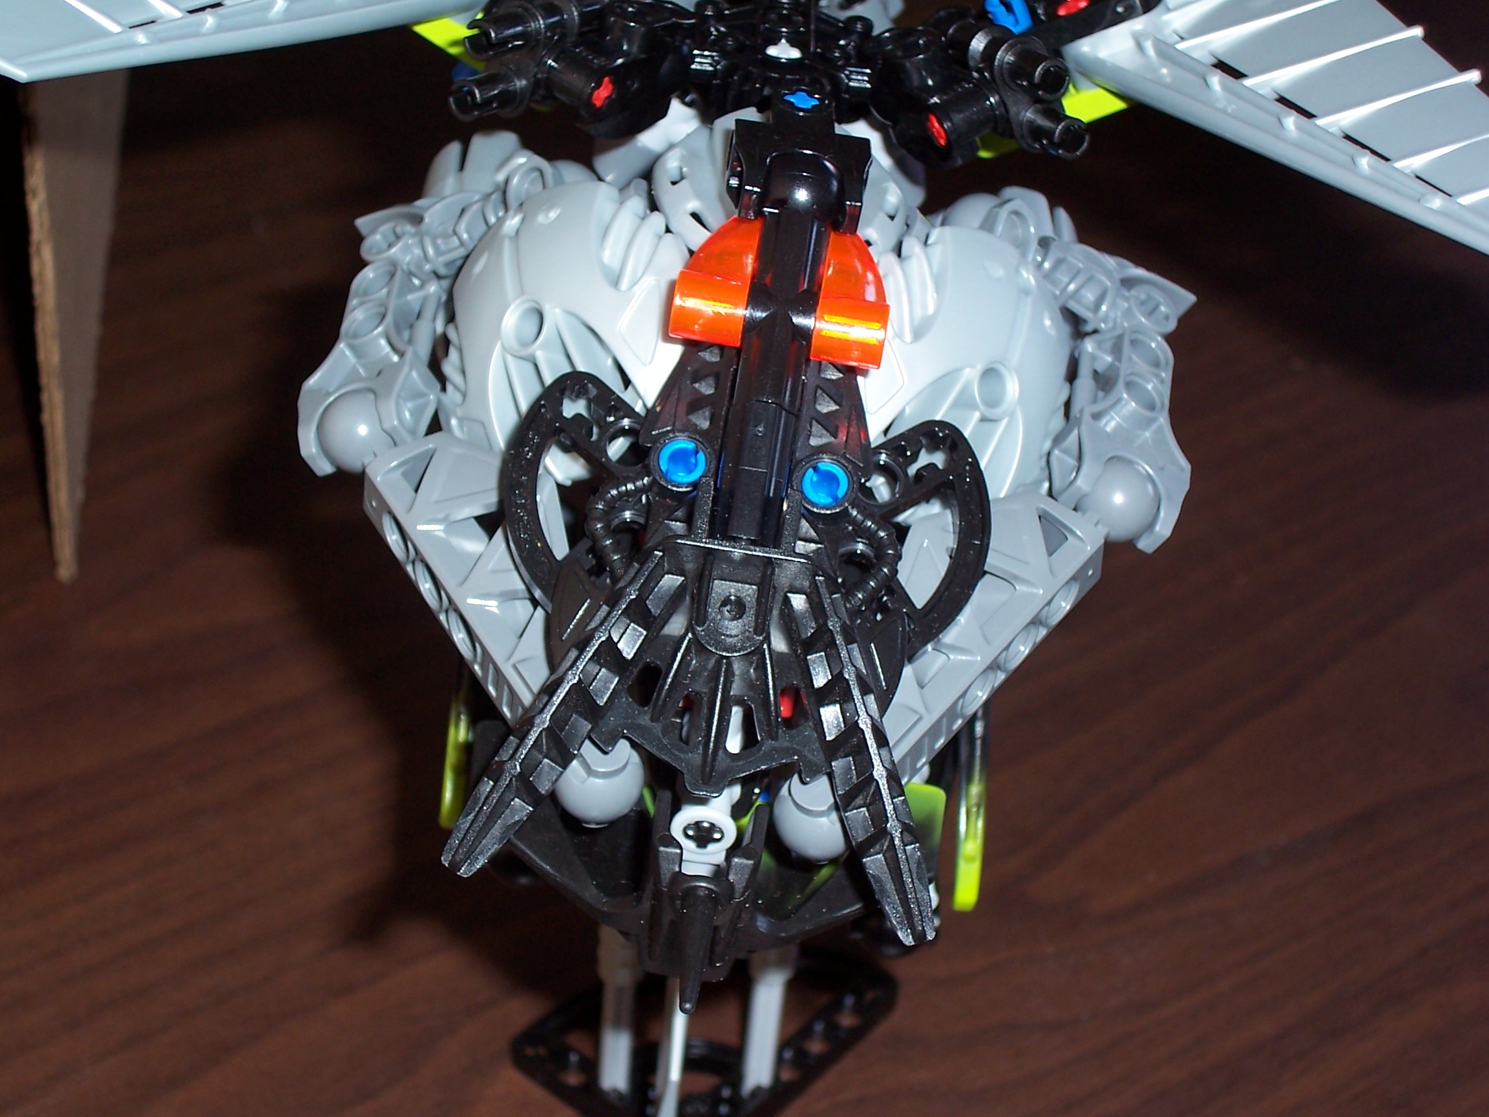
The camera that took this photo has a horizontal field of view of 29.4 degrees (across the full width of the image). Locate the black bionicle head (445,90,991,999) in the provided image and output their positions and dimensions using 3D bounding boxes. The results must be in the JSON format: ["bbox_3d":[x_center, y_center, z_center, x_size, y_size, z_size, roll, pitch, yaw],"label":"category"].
[{"bbox_3d":[-0.001,-0.003,0.325,0.055,0.050,0.104,7,66,3],"label":"black bionicle head"}]

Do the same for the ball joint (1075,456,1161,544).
[{"bbox_3d":[0.045,-0.007,0.339,0.010,0.010,0.010,5,45,0],"label":"ball joint"}]

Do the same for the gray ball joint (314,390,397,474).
[{"bbox_3d":[-0.047,-0.015,0.344,0.010,0.010,0.010,5,45,0],"label":"gray ball joint"}]

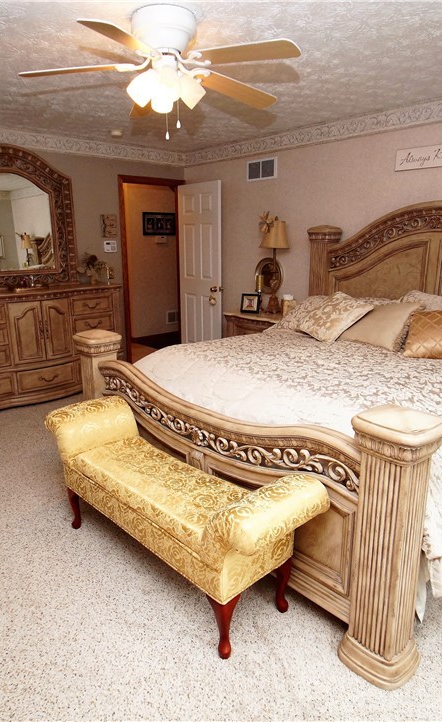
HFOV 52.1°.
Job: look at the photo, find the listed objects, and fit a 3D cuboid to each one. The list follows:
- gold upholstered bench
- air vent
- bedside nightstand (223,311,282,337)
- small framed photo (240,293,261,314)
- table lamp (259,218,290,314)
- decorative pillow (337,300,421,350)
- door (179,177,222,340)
[{"bbox_3d":[-0.273,0.657,2.171,1.495,0.645,0.430,15,22,42],"label":"gold upholstered bench"},{"bbox_3d":[0.403,-1.935,4.572,0.025,0.200,0.420,-14,21,-39],"label":"air vent"},{"bbox_3d":[0.452,-0.129,4.661,0.460,0.730,0.720,-14,21,-39],"label":"bedside nightstand"},{"bbox_3d":[0.295,-0.584,4.532,0.185,0.205,0.030,7,6,24],"label":"small framed photo"},{"bbox_3d":[0.526,-0.923,4.417,0.300,0.905,0.300,-1,16,0],"label":"table lamp"},{"bbox_3d":[1.155,-0.279,3.287,0.460,0.140,0.440,13,60,40],"label":"decorative pillow"},{"bbox_3d":[-0.237,-1.004,5.345,0.040,2.030,0.720,-15,21,-40],"label":"door"}]

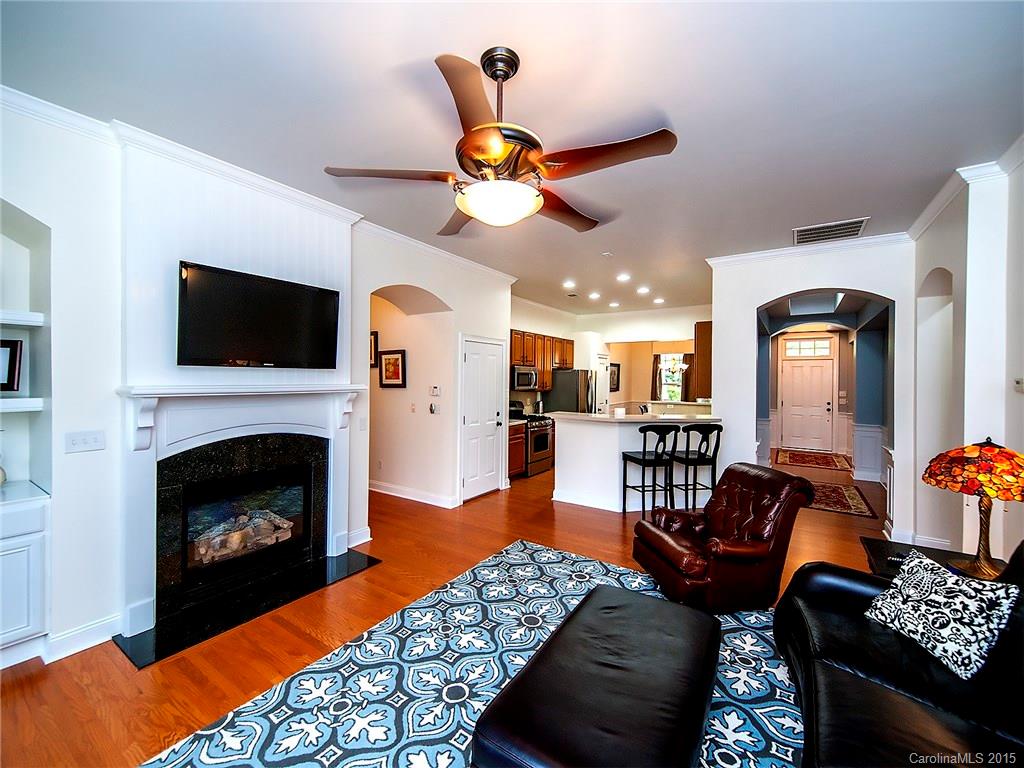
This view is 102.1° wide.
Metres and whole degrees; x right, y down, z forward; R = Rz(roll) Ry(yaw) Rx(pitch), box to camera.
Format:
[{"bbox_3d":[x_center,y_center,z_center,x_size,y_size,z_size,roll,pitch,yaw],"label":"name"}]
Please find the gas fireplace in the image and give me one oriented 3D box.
[{"bbox_3d":[-1.767,0.955,3.024,0.560,1.120,1.608,1,0,34],"label":"gas fireplace"}]

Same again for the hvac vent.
[{"bbox_3d":[3.131,-1.481,4.106,0.575,0.030,0.550,1,0,34],"label":"hvac vent"}]

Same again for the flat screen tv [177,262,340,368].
[{"bbox_3d":[-1.829,-0.451,3.095,0.075,0.666,1.112,4,2,34],"label":"flat screen tv"}]

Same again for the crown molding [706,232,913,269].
[{"bbox_3d":[3.164,-1.446,4.556,1.870,0.095,0.075,1,0,34],"label":"crown molding"}]

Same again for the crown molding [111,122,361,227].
[{"bbox_3d":[-1.865,-1.486,3.113,0.089,0.084,1.692,1,0,34],"label":"crown molding"}]

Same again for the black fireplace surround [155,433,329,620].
[{"bbox_3d":[-1.923,0.943,3.109,0.080,1.117,1.177,1,0,34],"label":"black fireplace surround"}]

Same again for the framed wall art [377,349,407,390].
[{"bbox_3d":[-1.619,-0.195,5.616,0.535,0.505,0.030,1,0,34],"label":"framed wall art"}]

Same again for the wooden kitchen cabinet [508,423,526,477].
[{"bbox_3d":[-0.170,1.065,6.658,0.600,0.880,0.640,1,0,34],"label":"wooden kitchen cabinet"}]

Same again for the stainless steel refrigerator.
[{"bbox_3d":[1.166,0.625,8.380,0.840,1.757,0.890,1,0,34],"label":"stainless steel refrigerator"}]

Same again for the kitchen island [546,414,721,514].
[{"bbox_3d":[1.487,0.973,5.236,1.880,1.085,1.060,1,0,34],"label":"kitchen island"}]

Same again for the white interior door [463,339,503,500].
[{"bbox_3d":[-0.388,0.471,5.564,0.045,2.030,0.815,1,0,34],"label":"white interior door"}]

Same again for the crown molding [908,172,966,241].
[{"bbox_3d":[3.560,-1.444,3.501,0.086,0.086,1.510,1,0,34],"label":"crown molding"}]

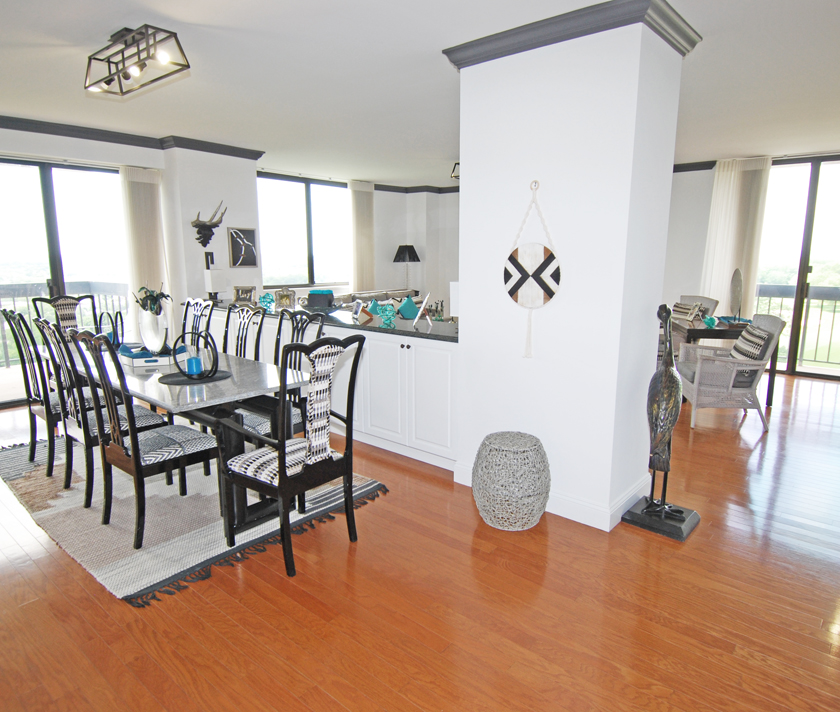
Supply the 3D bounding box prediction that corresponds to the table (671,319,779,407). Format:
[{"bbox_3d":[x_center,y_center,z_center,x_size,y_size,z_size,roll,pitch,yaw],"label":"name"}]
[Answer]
[{"bbox_3d":[3.066,0.042,5.522,0.826,0.742,0.840,2,10,9],"label":"table"}]

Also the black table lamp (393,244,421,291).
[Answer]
[{"bbox_3d":[-0.192,-1.197,7.811,0.400,0.850,0.400,0,10,0],"label":"black table lamp"}]

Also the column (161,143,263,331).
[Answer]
[{"bbox_3d":[-2.147,-0.867,5.610,0.420,2.360,0.870,9,14,42],"label":"column"}]

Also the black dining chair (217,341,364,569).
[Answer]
[{"bbox_3d":[-0.597,0.413,2.572,0.554,1.067,0.539,9,13,40],"label":"black dining chair"}]

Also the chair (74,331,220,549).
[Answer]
[{"bbox_3d":[-1.412,0.372,2.801,0.493,1.067,0.540,9,13,40],"label":"chair"}]

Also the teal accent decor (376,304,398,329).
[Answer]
[{"bbox_3d":[-0.226,-0.274,3.659,0.130,0.165,0.130,9,14,42],"label":"teal accent decor"}]

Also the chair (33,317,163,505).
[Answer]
[{"bbox_3d":[-1.923,0.293,3.236,0.493,1.067,0.540,9,13,40],"label":"chair"}]

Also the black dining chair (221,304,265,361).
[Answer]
[{"bbox_3d":[-1.417,0.202,3.735,0.493,1.067,0.540,9,13,40],"label":"black dining chair"}]

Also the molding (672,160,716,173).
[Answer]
[{"bbox_3d":[3.209,-2.218,6.287,0.520,0.100,0.085,9,14,42],"label":"molding"}]

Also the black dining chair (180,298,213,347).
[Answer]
[{"bbox_3d":[-1.944,0.120,4.189,0.493,1.067,0.540,9,13,40],"label":"black dining chair"}]

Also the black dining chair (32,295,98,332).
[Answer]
[{"bbox_3d":[-2.828,0.071,4.454,0.554,1.067,0.539,9,13,40],"label":"black dining chair"}]

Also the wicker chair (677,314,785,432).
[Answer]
[{"bbox_3d":[2.530,0.103,4.398,0.630,0.880,0.600,2,10,11],"label":"wicker chair"}]

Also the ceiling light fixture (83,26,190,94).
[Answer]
[{"bbox_3d":[-1.460,-1.525,2.713,0.710,0.200,0.200,8,13,38],"label":"ceiling light fixture"}]

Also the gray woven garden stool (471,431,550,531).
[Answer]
[{"bbox_3d":[0.494,0.666,2.886,0.423,0.456,0.423,0,10,0],"label":"gray woven garden stool"}]

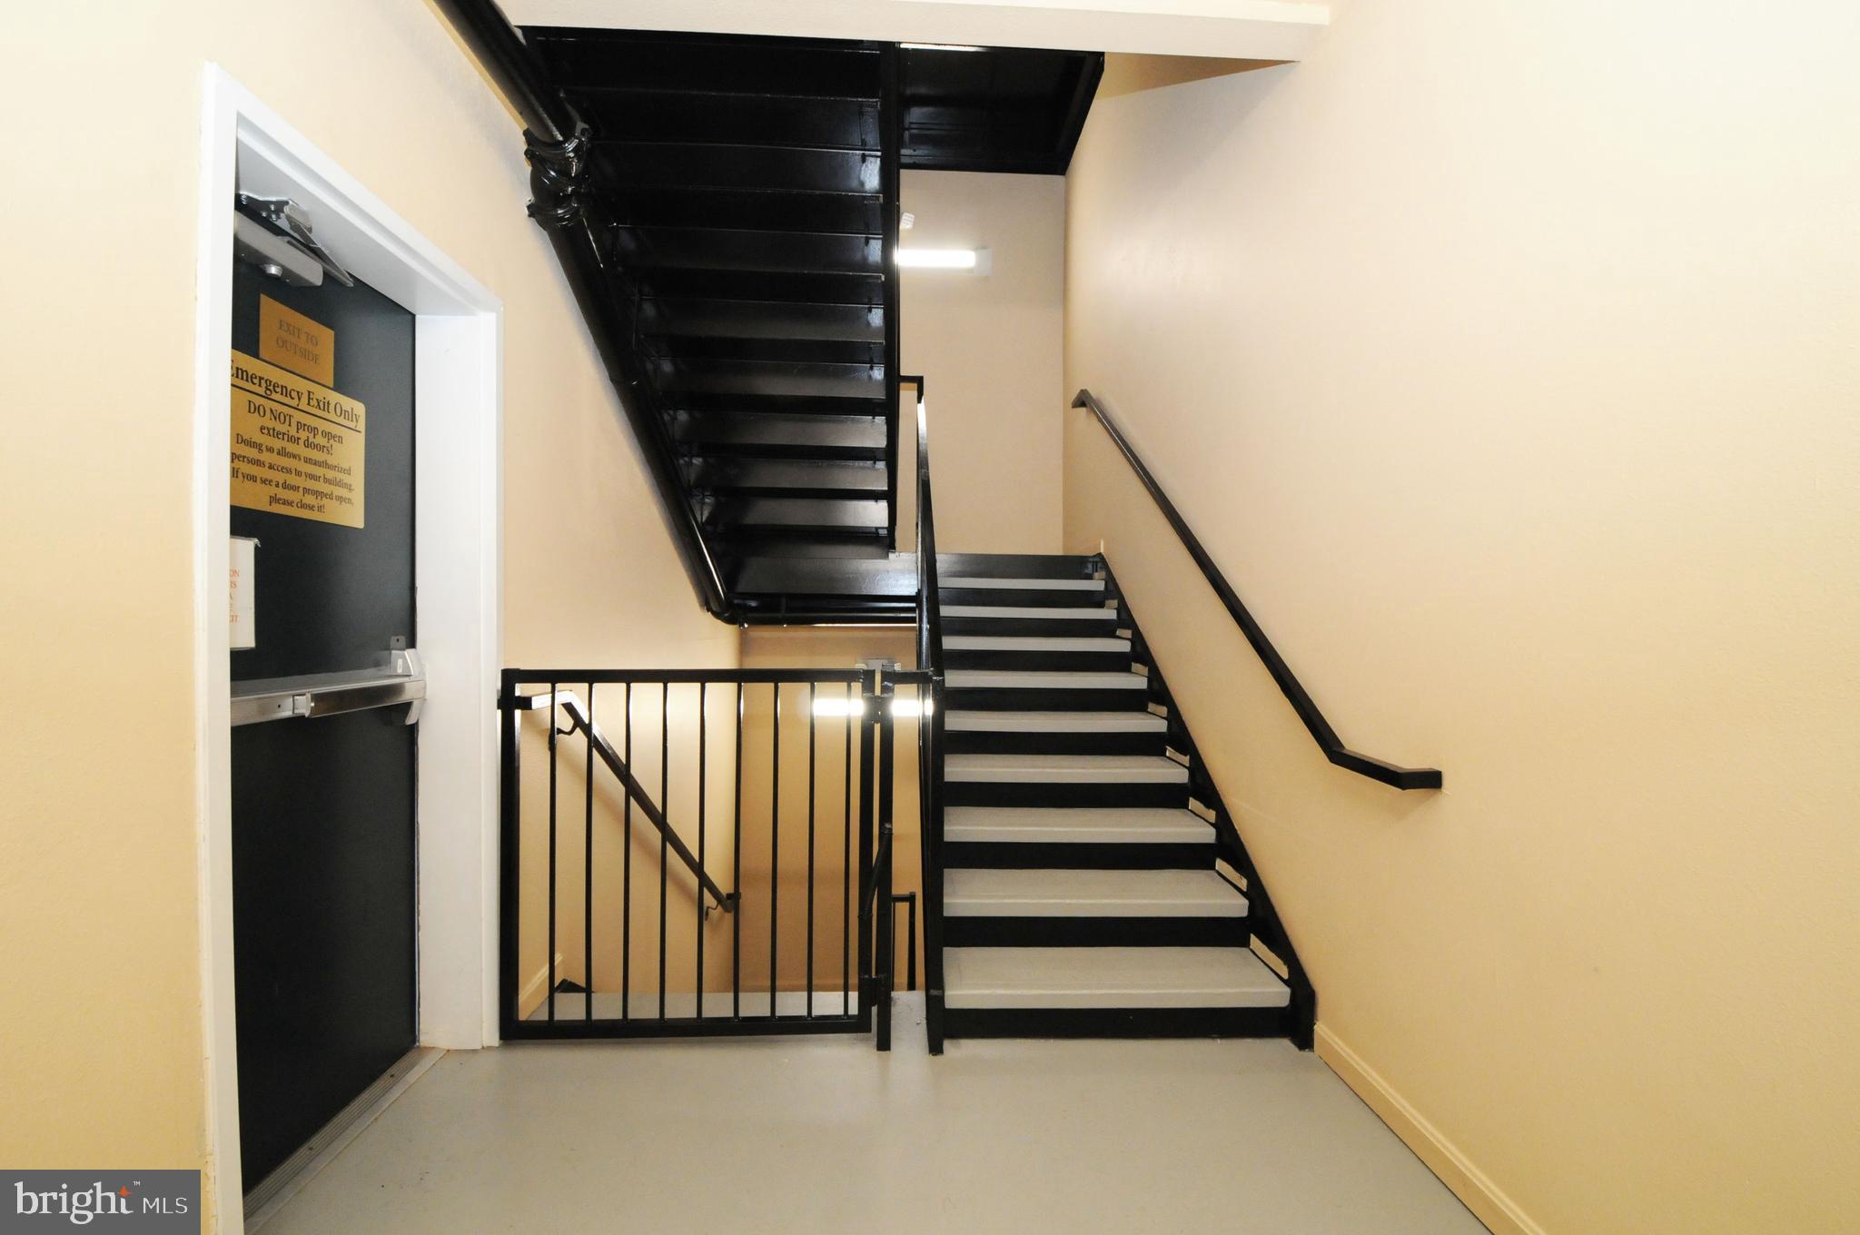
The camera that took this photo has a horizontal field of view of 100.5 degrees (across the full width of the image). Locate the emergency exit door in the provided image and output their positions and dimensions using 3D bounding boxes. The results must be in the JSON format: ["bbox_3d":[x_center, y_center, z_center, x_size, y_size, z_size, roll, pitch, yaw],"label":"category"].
[{"bbox_3d":[-1.444,0.184,1.732,0.060,2.038,0.890,0,1,-4],"label":"emergency exit door"}]

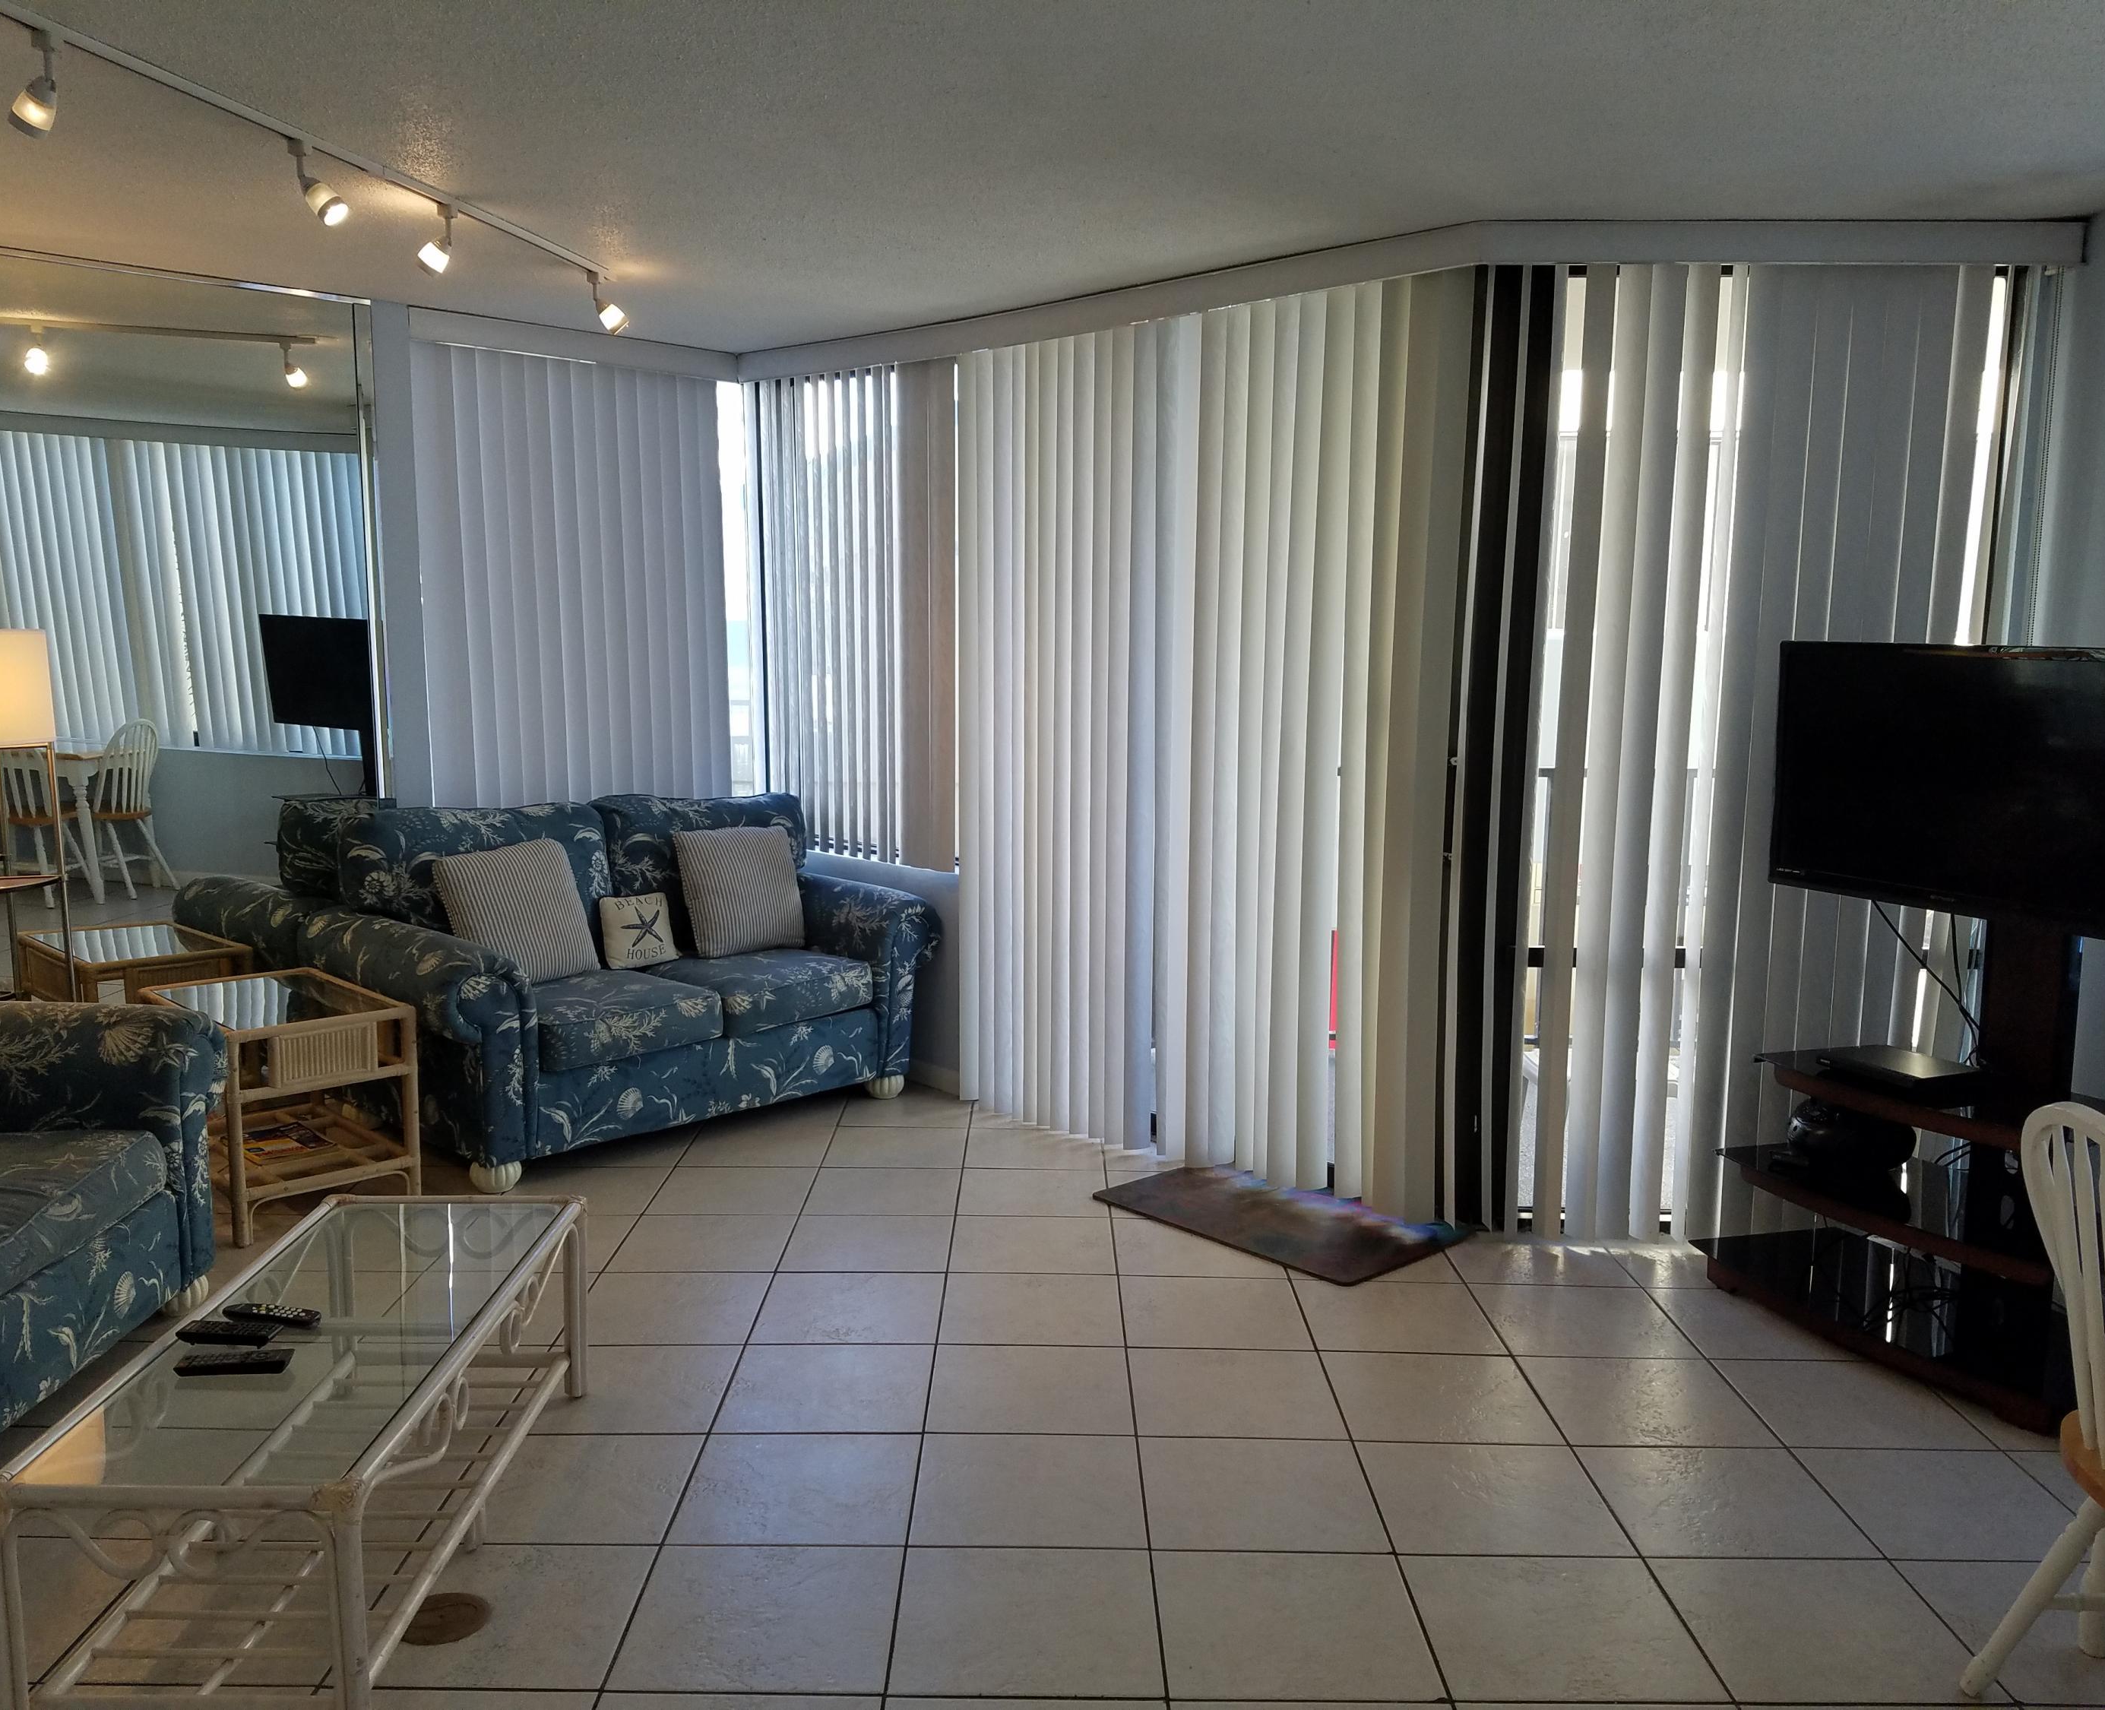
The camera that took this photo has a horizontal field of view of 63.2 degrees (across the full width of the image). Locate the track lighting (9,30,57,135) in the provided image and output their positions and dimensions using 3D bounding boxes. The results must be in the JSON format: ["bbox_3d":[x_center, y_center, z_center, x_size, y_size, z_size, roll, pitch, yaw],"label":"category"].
[{"bbox_3d":[-1.604,-1.214,2.694,0.105,0.160,0.065,3,7,17],"label":"track lighting"}]

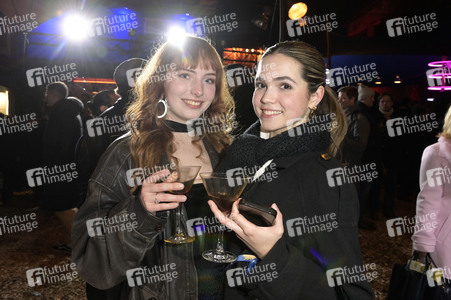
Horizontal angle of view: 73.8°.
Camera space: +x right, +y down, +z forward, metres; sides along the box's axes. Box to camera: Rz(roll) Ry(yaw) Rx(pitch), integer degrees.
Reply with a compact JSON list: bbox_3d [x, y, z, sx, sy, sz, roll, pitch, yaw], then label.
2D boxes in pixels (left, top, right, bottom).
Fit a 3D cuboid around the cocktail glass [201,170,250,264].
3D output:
[{"bbox_3d":[-0.006,0.134,0.605,0.097,0.161,0.097,4,2,0],"label":"cocktail glass"}]

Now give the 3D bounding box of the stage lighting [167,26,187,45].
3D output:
[{"bbox_3d":[-0.979,-2.287,6.000,0.360,0.360,0.360,-1,19,-8],"label":"stage lighting"}]

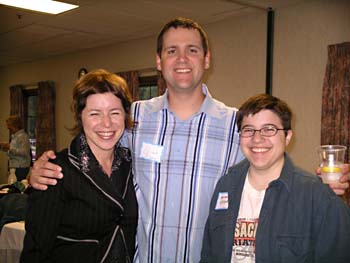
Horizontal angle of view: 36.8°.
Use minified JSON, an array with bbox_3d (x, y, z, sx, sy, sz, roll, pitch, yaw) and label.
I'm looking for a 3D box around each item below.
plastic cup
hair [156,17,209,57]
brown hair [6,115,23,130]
[{"bbox_3d":[0.493,0.105,1.650,0.084,0.113,0.084,2,3,0],"label":"plastic cup"},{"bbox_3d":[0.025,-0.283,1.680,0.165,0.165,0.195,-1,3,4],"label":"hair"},{"bbox_3d":[-2.162,-0.117,7.100,0.220,0.210,0.175,-1,0,8],"label":"brown hair"}]

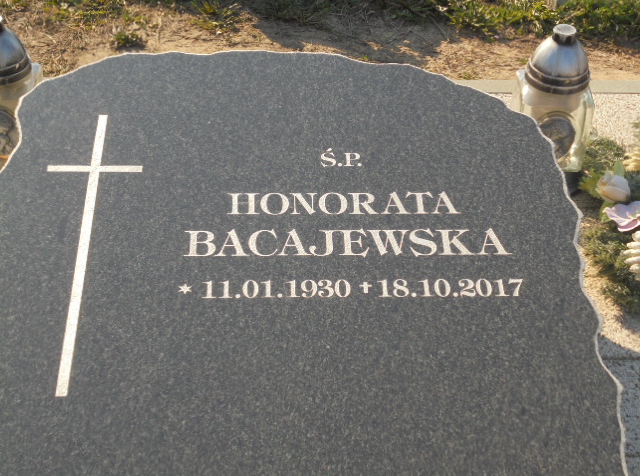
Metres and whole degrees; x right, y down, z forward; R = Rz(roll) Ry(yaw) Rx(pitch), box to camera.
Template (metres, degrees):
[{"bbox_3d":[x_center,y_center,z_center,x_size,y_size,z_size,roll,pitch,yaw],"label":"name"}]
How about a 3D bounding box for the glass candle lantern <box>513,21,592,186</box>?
[{"bbox_3d":[0.405,-0.225,2.040,0.135,0.300,0.130,5,38,6],"label":"glass candle lantern"}]

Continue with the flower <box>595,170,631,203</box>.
[{"bbox_3d":[0.481,-0.084,1.940,0.053,0.048,0.053,-27,45,-31],"label":"flower"}]

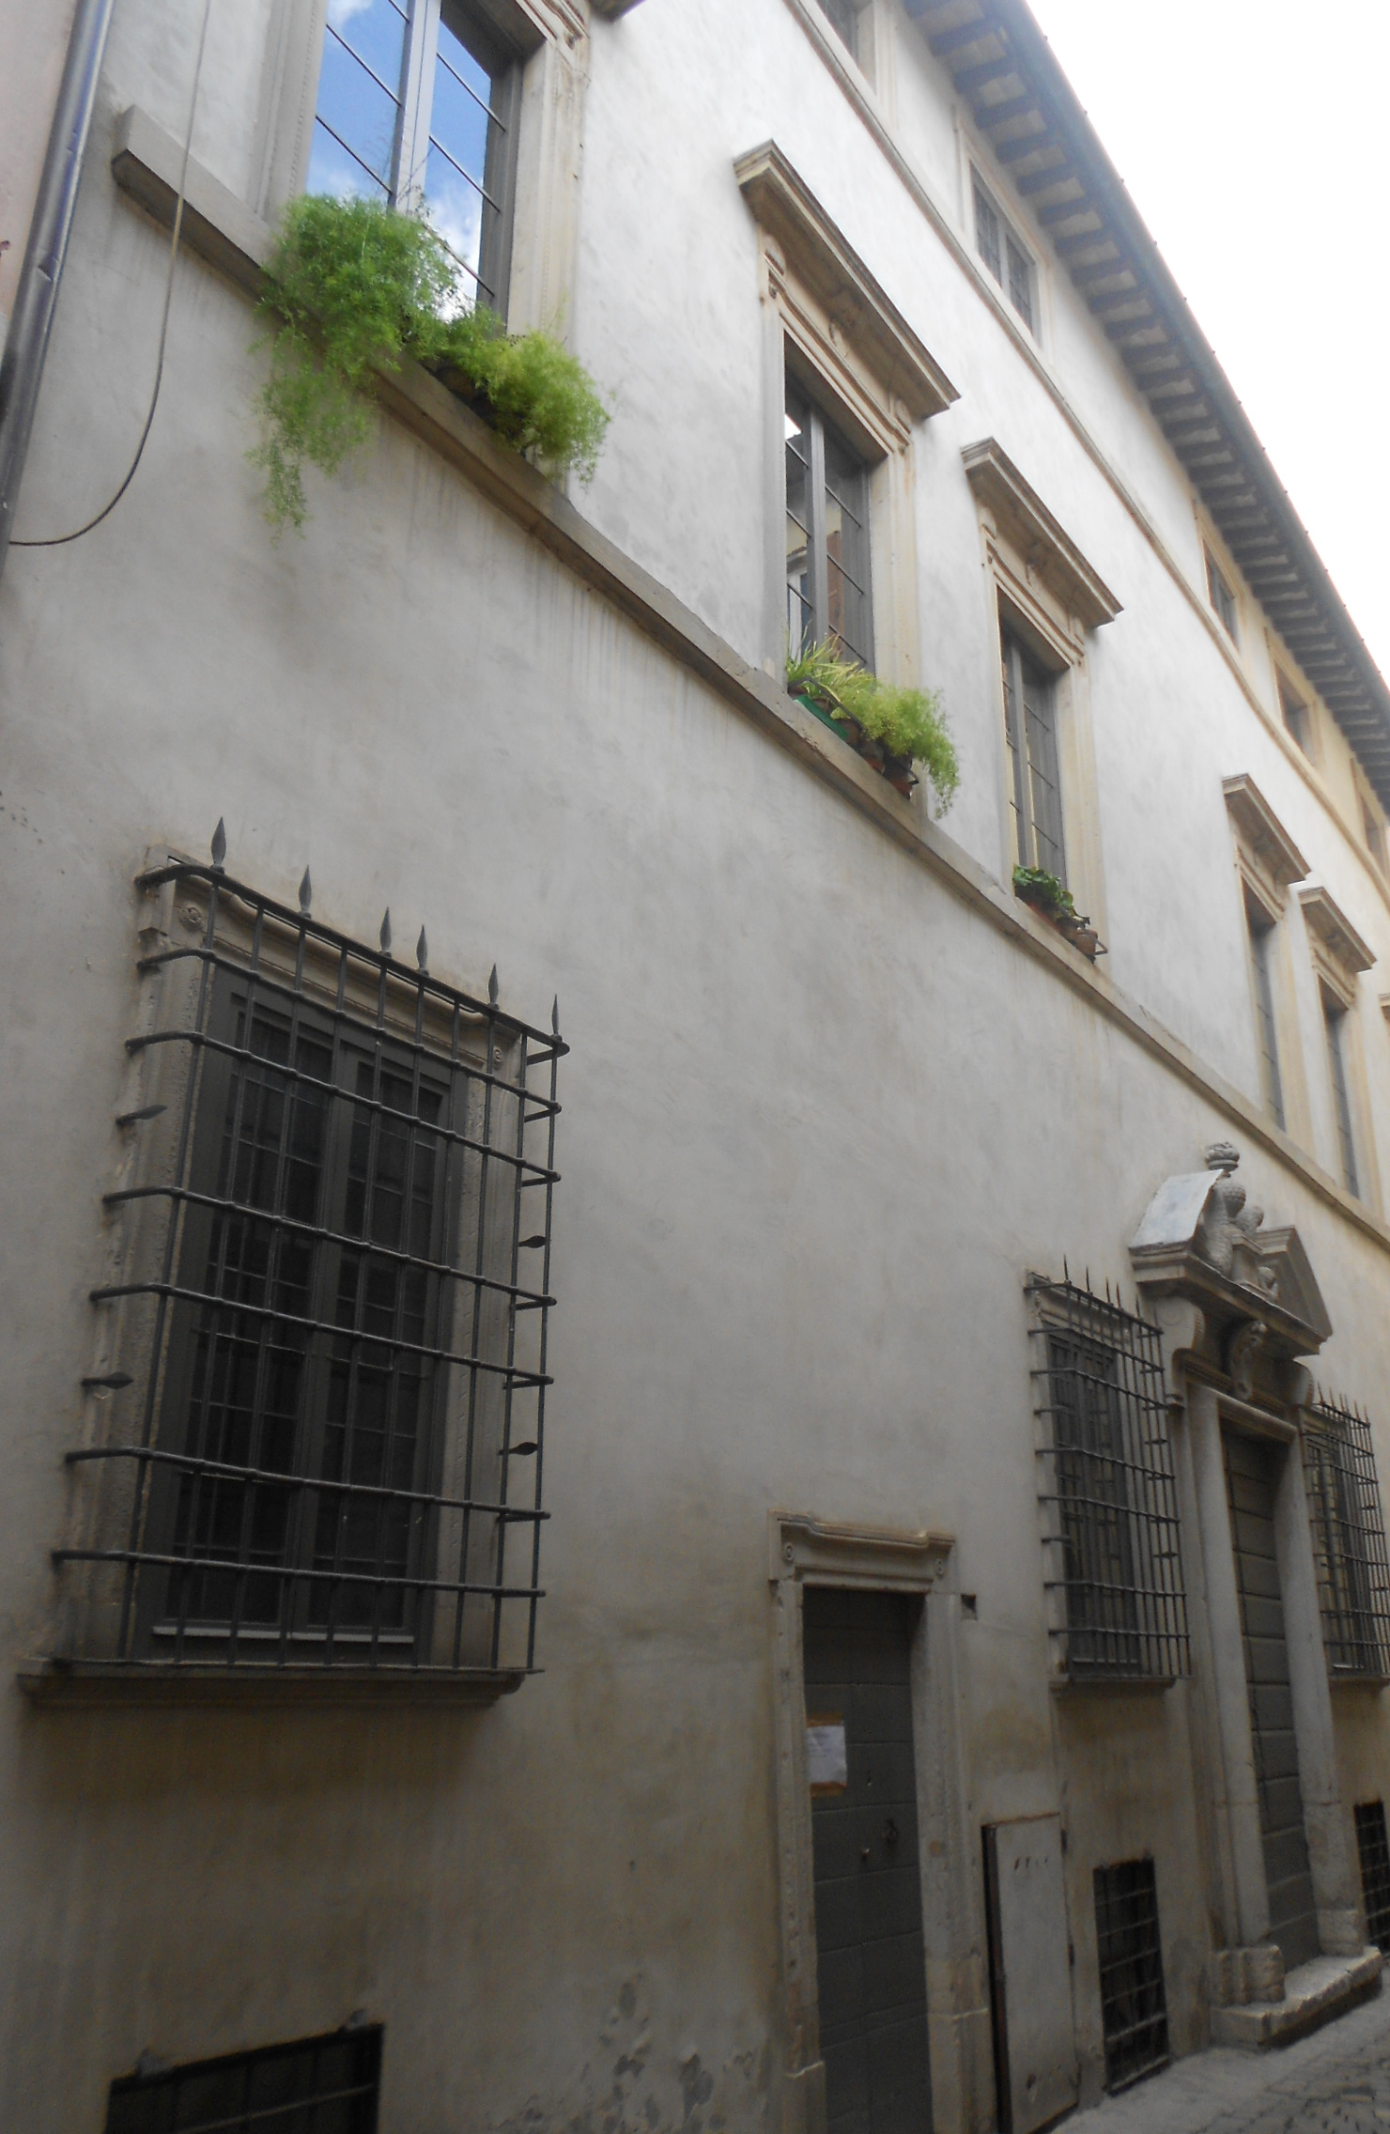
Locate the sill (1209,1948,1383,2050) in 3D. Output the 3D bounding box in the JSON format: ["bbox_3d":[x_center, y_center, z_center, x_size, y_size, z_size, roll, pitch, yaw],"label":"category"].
[{"bbox_3d":[3.194,4.922,8.488,0.343,0.162,2.200,-14,-25,33],"label":"sill"}]

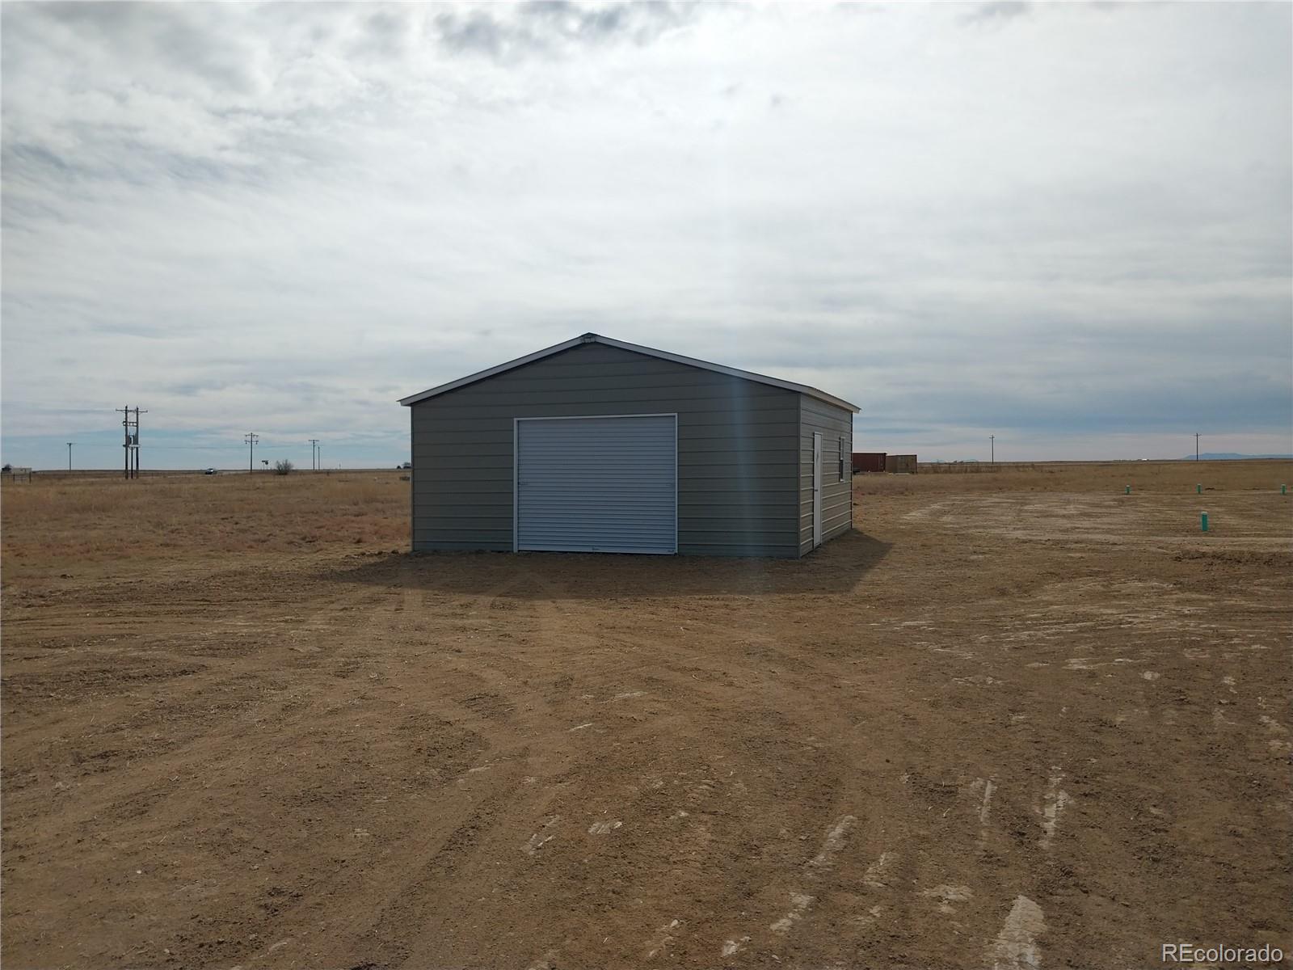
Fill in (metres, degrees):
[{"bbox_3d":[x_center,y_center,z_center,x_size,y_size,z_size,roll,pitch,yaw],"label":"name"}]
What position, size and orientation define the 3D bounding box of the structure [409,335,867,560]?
[{"bbox_3d":[0.203,-0.806,20.629,7.802,3.894,7.509,0,1,19],"label":"structure"}]

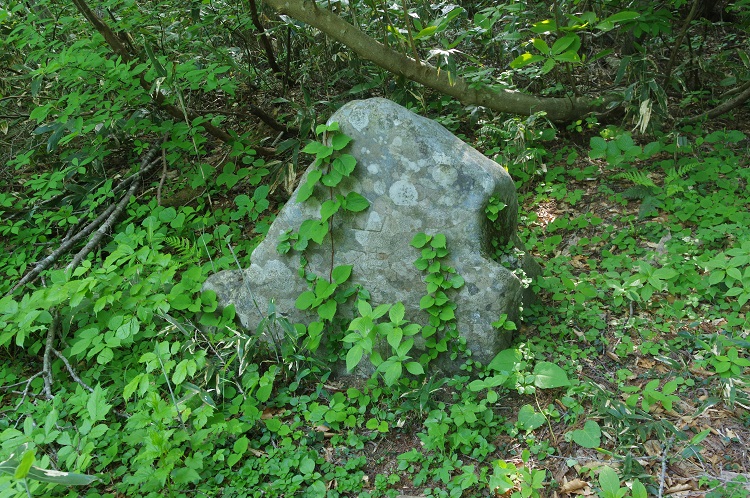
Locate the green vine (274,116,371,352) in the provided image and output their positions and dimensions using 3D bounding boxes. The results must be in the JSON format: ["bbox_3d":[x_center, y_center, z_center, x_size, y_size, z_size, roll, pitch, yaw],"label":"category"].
[{"bbox_3d":[-0.180,-0.036,2.400,0.310,0.760,0.150,1,12,7],"label":"green vine"}]

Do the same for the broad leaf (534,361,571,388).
[{"bbox_3d":[0.539,0.383,2.150,0.110,0.025,0.095,15,41,8],"label":"broad leaf"}]

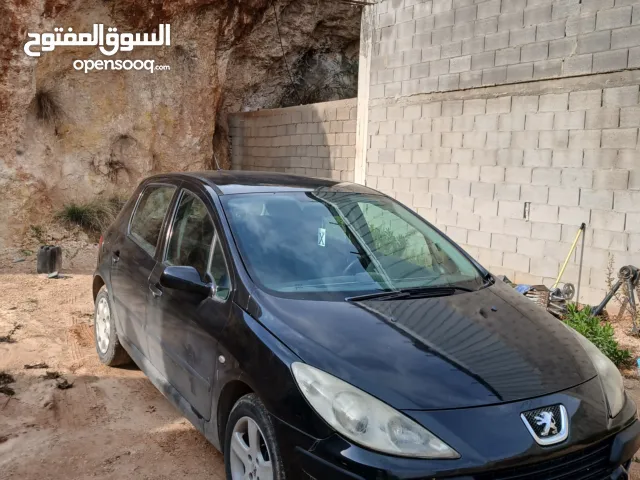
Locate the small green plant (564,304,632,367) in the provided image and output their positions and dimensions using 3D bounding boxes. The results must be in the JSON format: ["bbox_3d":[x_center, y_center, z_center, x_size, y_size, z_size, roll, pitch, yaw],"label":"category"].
[{"bbox_3d":[2.373,0.849,4.300,0.500,0.470,0.540,-2,7,-41],"label":"small green plant"}]

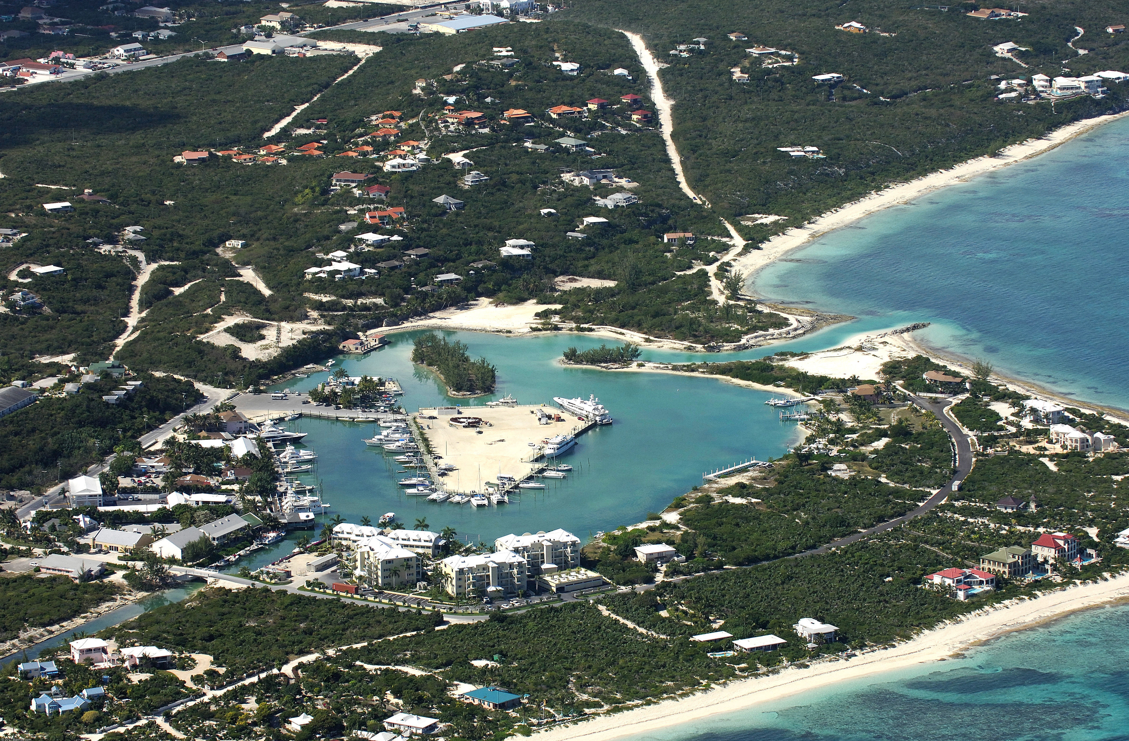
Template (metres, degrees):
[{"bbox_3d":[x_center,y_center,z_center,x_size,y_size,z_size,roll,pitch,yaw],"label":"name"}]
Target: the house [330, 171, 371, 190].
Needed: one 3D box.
[{"bbox_3d":[-134.920,-121.270,2933.040,24.000,7.800,13.500,2,13,13],"label":"house"}]

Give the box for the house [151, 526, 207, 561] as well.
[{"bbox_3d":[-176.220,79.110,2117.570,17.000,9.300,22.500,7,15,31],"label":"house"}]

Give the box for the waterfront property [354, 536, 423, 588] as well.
[{"bbox_3d":[-78.530,84.350,2073.590,20.000,16.300,33.500,-5,13,-20],"label":"waterfront property"}]

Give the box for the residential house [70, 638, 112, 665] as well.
[{"bbox_3d":[-200.080,117.540,1942.850,14.500,9.000,11.000,-6,14,-22],"label":"residential house"}]

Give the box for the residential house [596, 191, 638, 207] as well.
[{"bbox_3d":[32.960,-107.470,2886.780,21.500,7.700,15.500,7,15,31],"label":"residential house"}]

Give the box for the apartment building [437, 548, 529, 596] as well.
[{"bbox_3d":[-35.680,89.080,2051.170,34.300,16.000,20.000,-5,13,-19],"label":"apartment building"}]

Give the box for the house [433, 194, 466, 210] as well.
[{"bbox_3d":[-72.140,-105.260,2867.950,14.000,7.700,14.000,-7,14,-25],"label":"house"}]

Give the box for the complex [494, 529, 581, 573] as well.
[{"bbox_3d":[-11.280,81.180,2084.680,33.000,16.300,20.300,-6,14,-21],"label":"complex"}]

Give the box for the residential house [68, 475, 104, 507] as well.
[{"bbox_3d":[-228.420,58.300,2206.860,15.500,10.000,27.500,-2,13,-6],"label":"residential house"}]

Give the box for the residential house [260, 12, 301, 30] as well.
[{"bbox_3d":[-221.250,-272.600,3605.550,30.000,11.500,13.500,8,15,35],"label":"residential house"}]

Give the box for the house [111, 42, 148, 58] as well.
[{"bbox_3d":[-330.590,-243.150,3508.370,14.500,8.600,21.500,10,17,40],"label":"house"}]

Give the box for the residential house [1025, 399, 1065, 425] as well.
[{"bbox_3d":[246.540,20.630,2357.060,9.500,8.500,24.500,-6,14,-24],"label":"residential house"}]

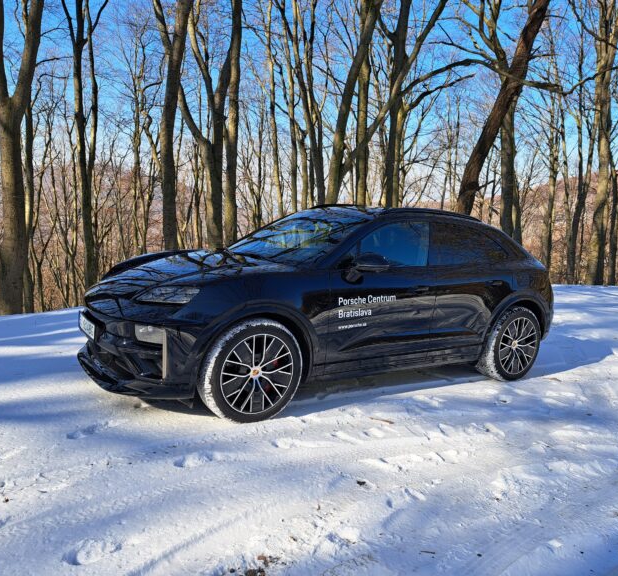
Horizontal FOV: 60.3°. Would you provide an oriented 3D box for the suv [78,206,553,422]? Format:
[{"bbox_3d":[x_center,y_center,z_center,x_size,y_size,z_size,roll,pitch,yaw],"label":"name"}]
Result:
[{"bbox_3d":[0.390,0.000,5.190,4.780,1.620,1.980,-1,9,-34],"label":"suv"}]

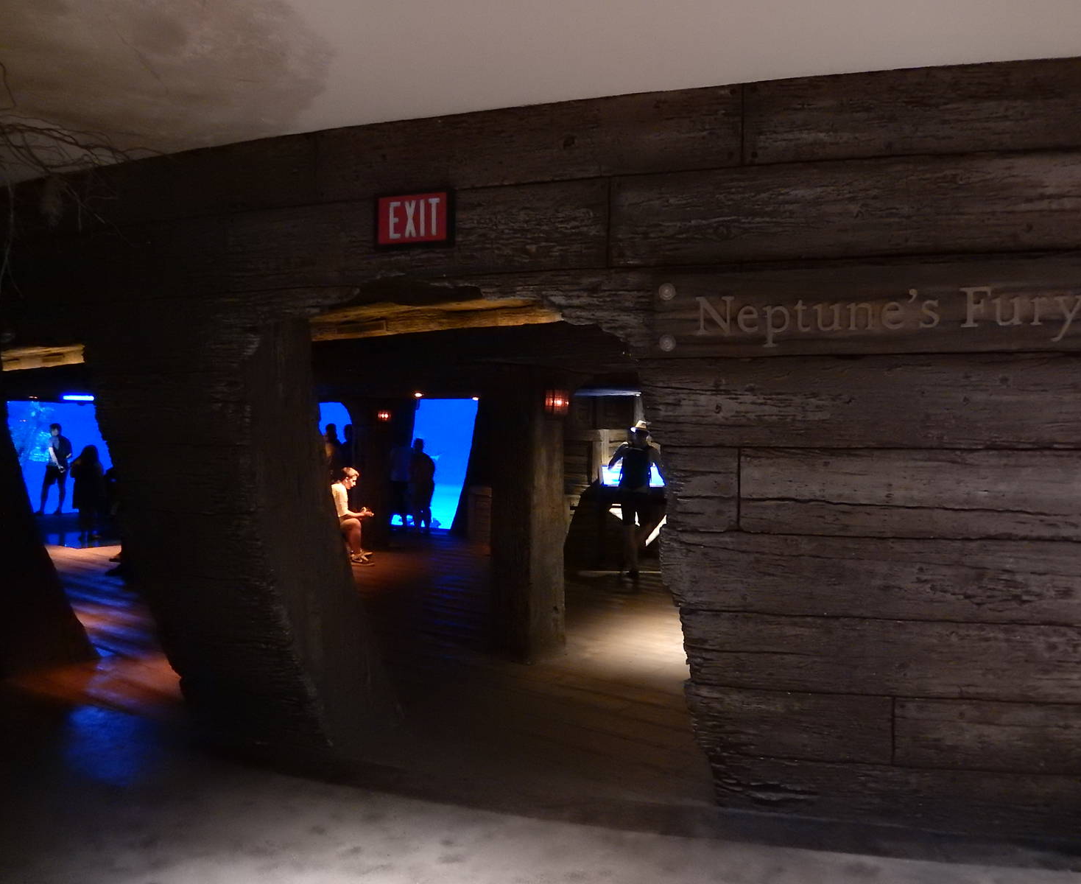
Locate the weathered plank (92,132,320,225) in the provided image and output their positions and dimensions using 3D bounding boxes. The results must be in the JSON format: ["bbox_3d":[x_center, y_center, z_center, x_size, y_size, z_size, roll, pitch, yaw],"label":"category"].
[{"bbox_3d":[-1.592,-1.226,4.049,1.312,0.319,0.079,0,0,21],"label":"weathered plank"}]

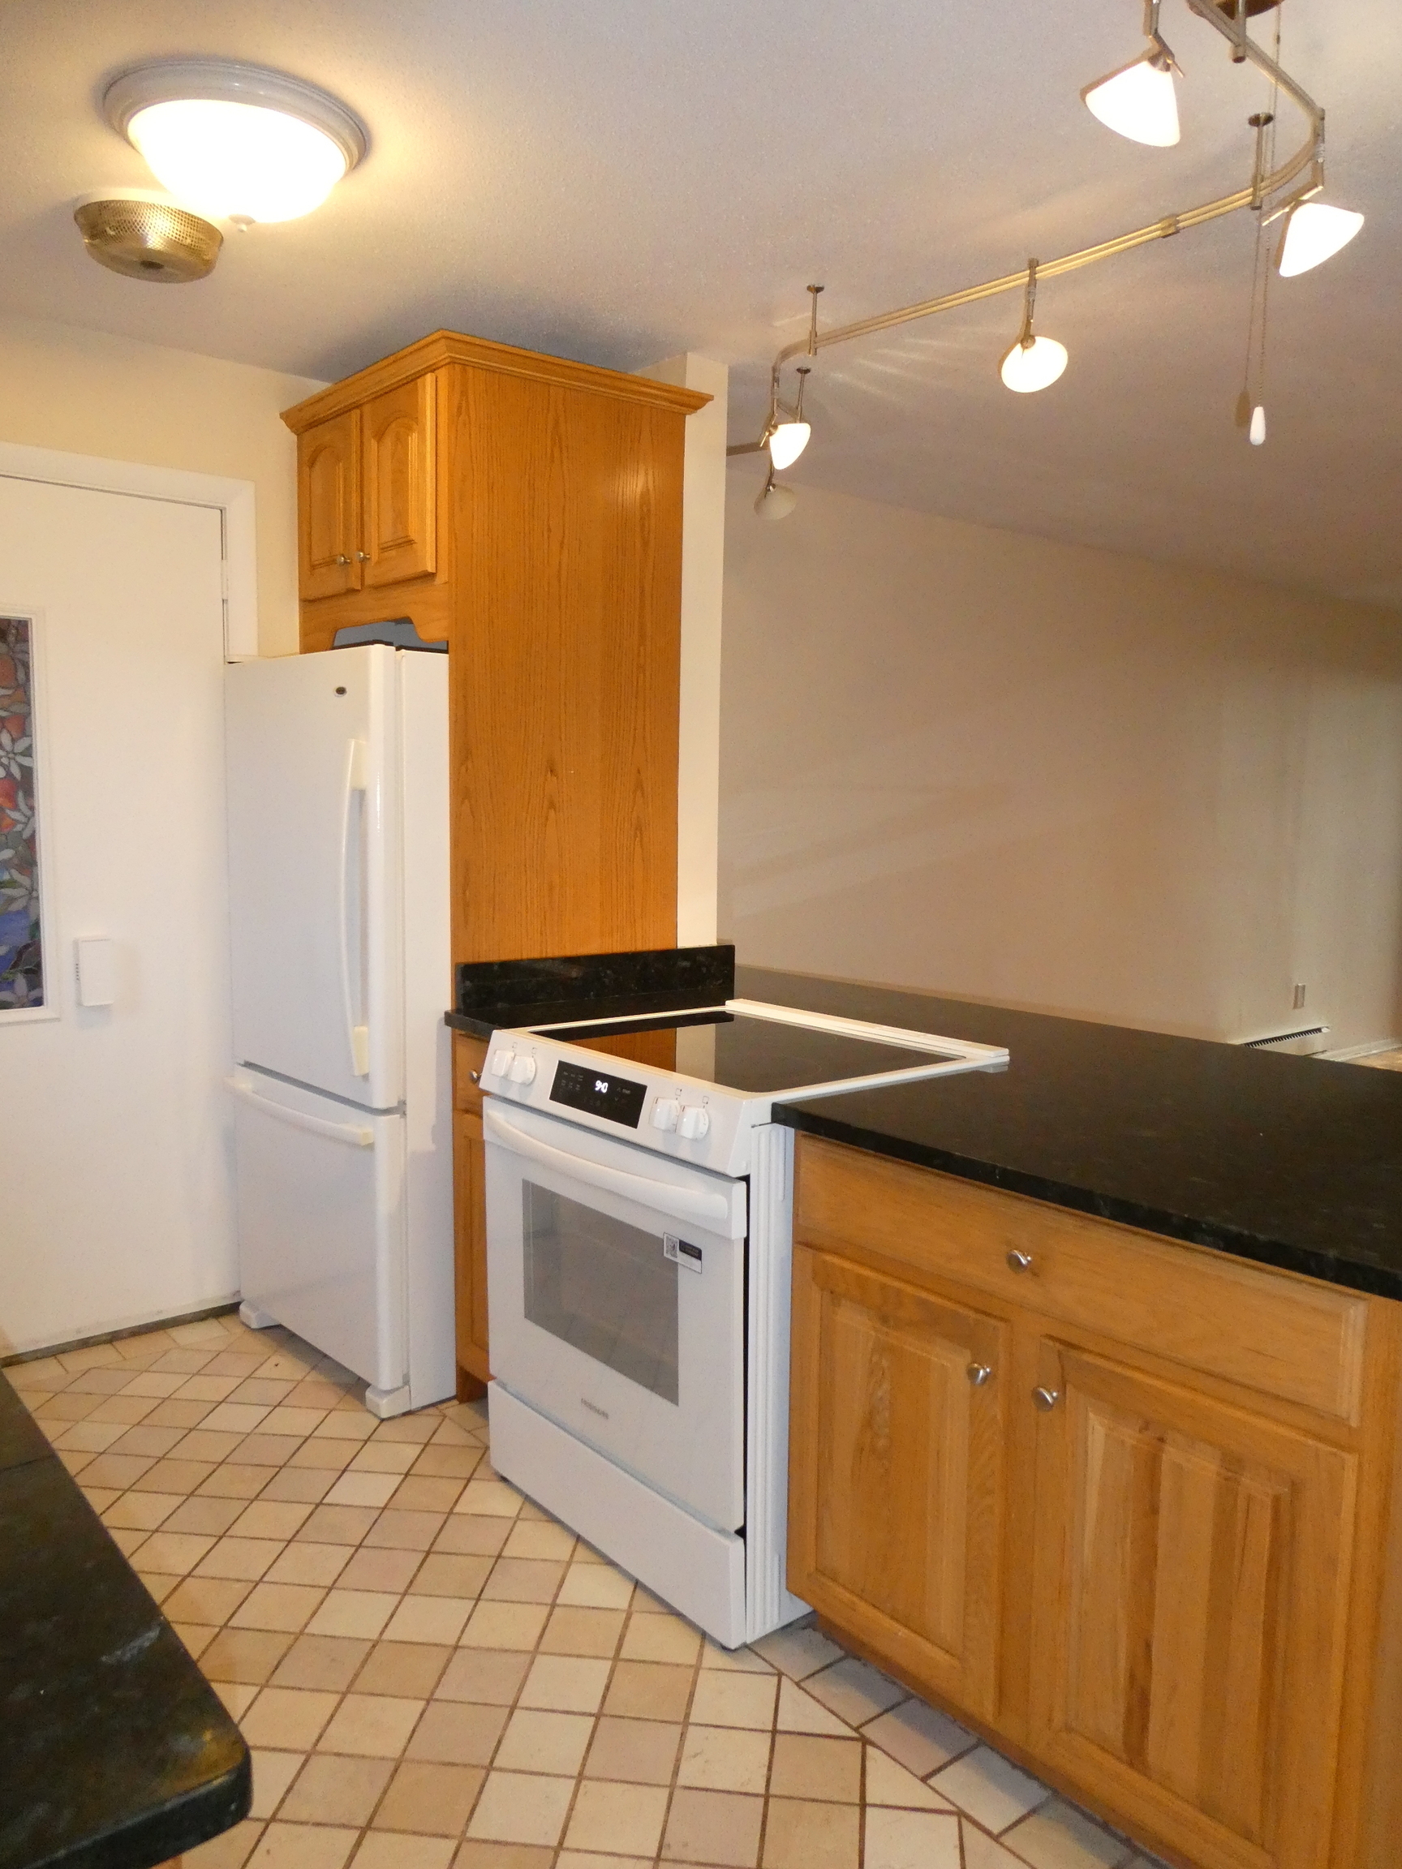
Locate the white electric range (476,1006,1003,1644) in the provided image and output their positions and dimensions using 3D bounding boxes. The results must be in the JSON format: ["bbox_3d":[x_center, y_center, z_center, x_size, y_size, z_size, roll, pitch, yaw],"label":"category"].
[{"bbox_3d":[0.042,0.662,2.493,0.691,0.934,0.770,-4,7,-39],"label":"white electric range"}]

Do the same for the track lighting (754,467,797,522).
[{"bbox_3d":[0.204,-1.204,3.549,0.121,0.149,0.124,2,5,15],"label":"track lighting"}]

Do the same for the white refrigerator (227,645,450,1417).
[{"bbox_3d":[-0.681,0.187,3.332,0.815,1.705,0.736,-4,7,-43],"label":"white refrigerator"}]

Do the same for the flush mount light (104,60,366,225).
[{"bbox_3d":[-0.759,-1.255,2.134,0.406,0.159,0.406,-4,7,-39],"label":"flush mount light"}]

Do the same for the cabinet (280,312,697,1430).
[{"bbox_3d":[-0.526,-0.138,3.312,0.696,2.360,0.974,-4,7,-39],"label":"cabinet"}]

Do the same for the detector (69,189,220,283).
[{"bbox_3d":[-1.059,-1.330,2.489,0.266,0.085,0.266,-4,7,-39],"label":"detector"}]

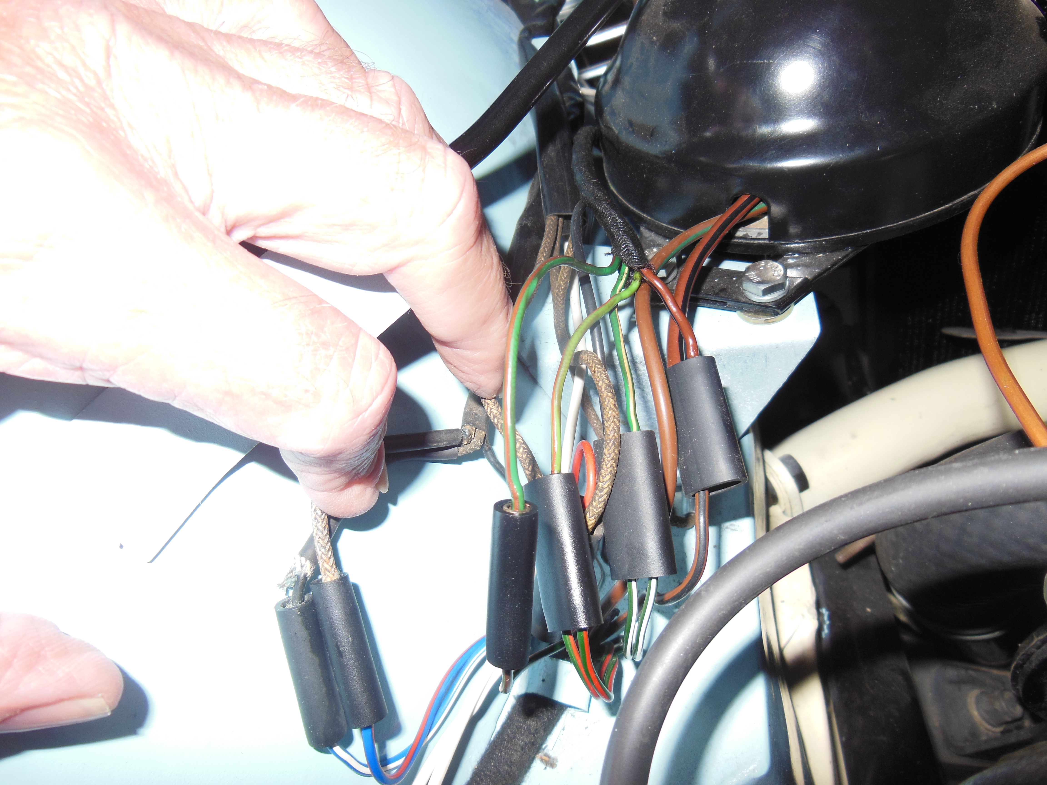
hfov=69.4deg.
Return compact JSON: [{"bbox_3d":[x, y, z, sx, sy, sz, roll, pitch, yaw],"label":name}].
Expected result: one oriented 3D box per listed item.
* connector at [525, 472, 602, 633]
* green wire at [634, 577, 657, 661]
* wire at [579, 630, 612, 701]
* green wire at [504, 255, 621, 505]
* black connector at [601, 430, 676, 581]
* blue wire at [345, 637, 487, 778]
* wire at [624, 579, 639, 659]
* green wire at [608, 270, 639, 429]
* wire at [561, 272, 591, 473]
[{"bbox_3d":[0.009,0.036,0.170,0.009,0.015,0.033,5,68,-44],"label":"connector"},{"bbox_3d":[0.027,0.050,0.168,0.003,0.004,0.021,12,87,17],"label":"green wire"},{"bbox_3d":[0.016,0.060,0.164,0.003,0.018,0.008,-20,12,19],"label":"wire"},{"bbox_3d":[0.008,-0.004,0.174,0.029,0.015,0.063,12,66,-20],"label":"green wire"},{"bbox_3d":[0.026,0.026,0.176,0.009,0.015,0.033,16,62,-48],"label":"black connector"},{"bbox_3d":[-0.023,0.074,0.169,0.042,0.004,0.013,-31,72,-5],"label":"blue wire"},{"bbox_3d":[0.024,0.050,0.168,0.003,0.004,0.019,5,87,-3],"label":"wire"},{"bbox_3d":[0.025,-0.012,0.190,0.007,0.003,0.046,5,68,-11],"label":"green wire"},{"bbox_3d":[0.012,-0.006,0.186,0.005,0.003,0.057,7,63,-9],"label":"wire"}]

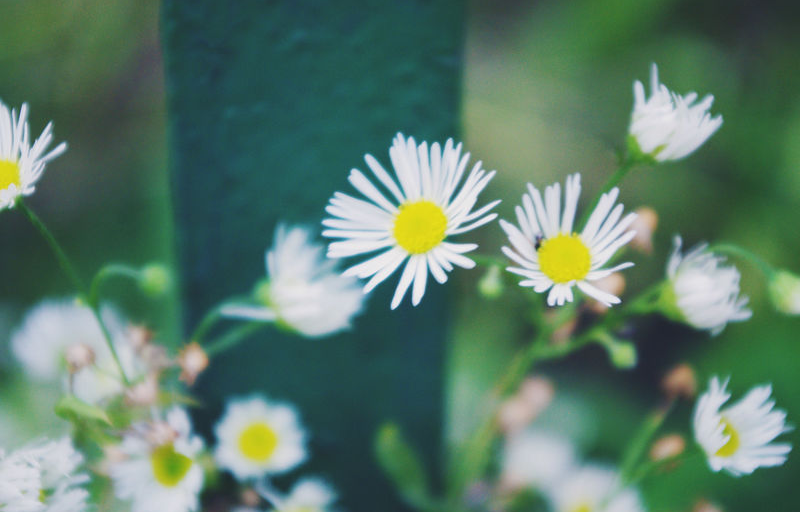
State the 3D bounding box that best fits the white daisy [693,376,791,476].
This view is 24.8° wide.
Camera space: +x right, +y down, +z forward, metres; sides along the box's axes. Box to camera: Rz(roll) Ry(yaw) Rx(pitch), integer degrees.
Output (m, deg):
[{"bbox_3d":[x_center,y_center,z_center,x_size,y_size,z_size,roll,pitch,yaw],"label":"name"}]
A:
[{"bbox_3d":[0.050,0.025,0.267,0.011,0.015,0.015,-13,19,41],"label":"white daisy"}]

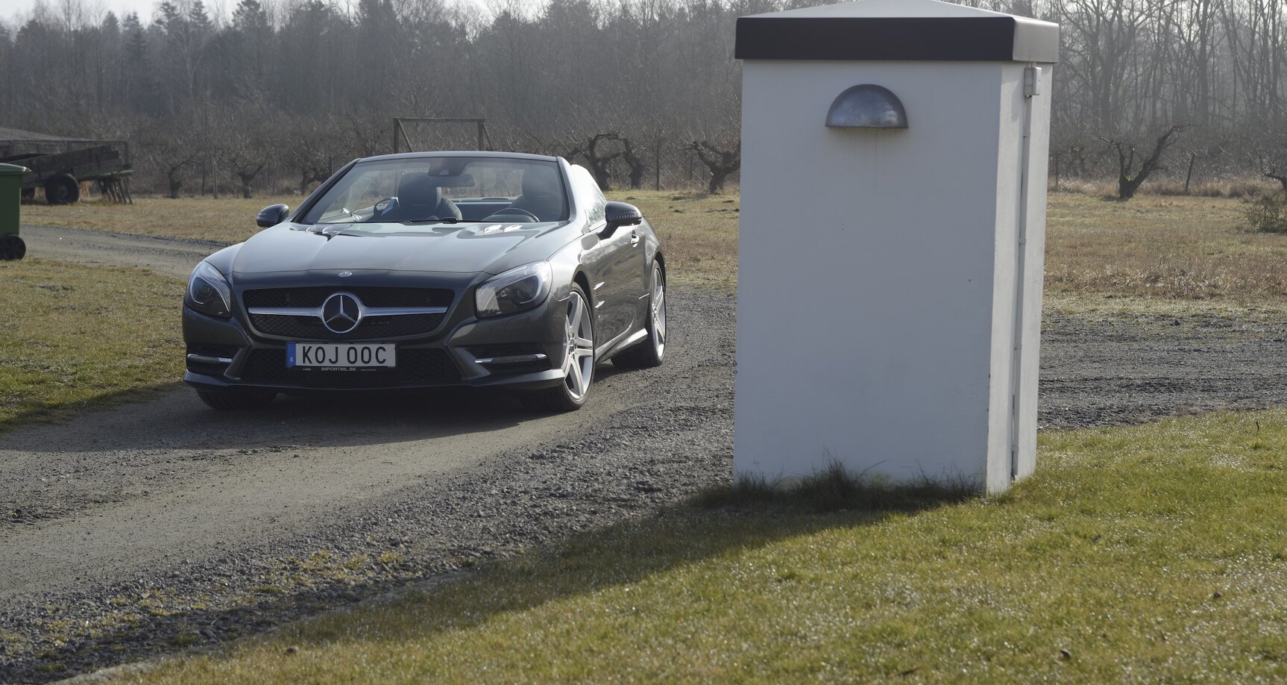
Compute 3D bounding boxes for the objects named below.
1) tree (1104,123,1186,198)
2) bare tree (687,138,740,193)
[{"bbox_3d":[13.029,-4.714,65.000,2.100,1.930,1.700,0,4,0],"label":"tree"},{"bbox_3d":[2.210,-5.035,71.000,1.950,1.680,1.700,0,4,0],"label":"bare tree"}]

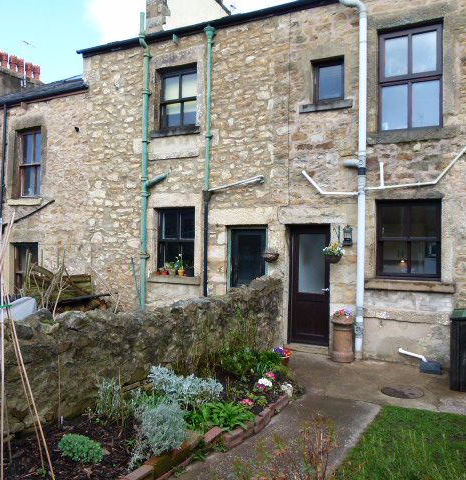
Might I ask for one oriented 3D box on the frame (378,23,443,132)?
[{"bbox_3d":[2.858,-2.567,7.448,0.977,1.629,0.100,1,0,25],"label":"frame"}]

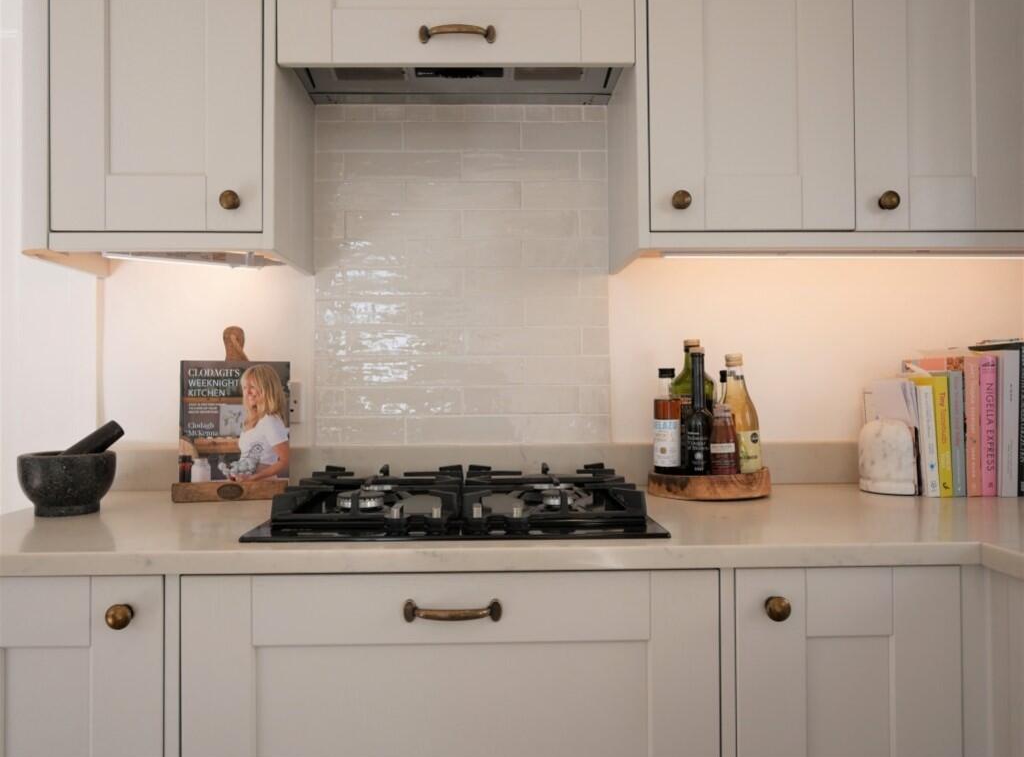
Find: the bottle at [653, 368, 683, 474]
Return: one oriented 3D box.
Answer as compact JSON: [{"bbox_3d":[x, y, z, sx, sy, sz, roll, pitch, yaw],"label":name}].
[{"bbox_3d":[0.296,0.082,1.461,0.051,0.202,0.051,0,-1,-1],"label":"bottle"}]

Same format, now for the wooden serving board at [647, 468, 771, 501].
[{"bbox_3d":[0.382,0.201,1.501,0.240,0.051,0.215,0,-1,-1],"label":"wooden serving board"}]

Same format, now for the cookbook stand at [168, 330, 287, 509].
[{"bbox_3d":[-0.540,0.064,1.506,0.212,0.334,0.125,0,-1,-15],"label":"cookbook stand"}]

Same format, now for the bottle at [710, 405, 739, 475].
[{"bbox_3d":[0.397,0.116,1.438,0.053,0.132,0.053,0,-1,-1],"label":"bottle"}]

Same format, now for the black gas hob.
[{"bbox_3d":[-0.082,0.196,1.313,0.590,0.058,0.520,0,-1,-1],"label":"black gas hob"}]

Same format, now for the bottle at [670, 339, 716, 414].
[{"bbox_3d":[0.360,0.052,1.528,0.088,0.265,0.085,0,-1,-1],"label":"bottle"}]

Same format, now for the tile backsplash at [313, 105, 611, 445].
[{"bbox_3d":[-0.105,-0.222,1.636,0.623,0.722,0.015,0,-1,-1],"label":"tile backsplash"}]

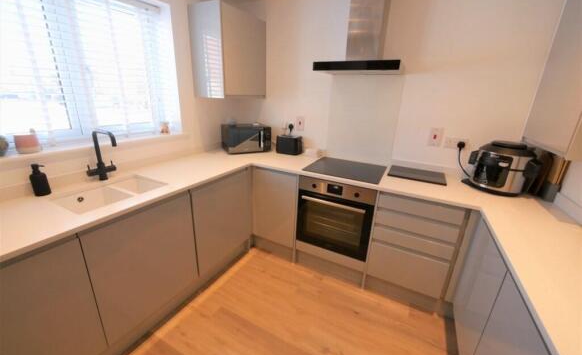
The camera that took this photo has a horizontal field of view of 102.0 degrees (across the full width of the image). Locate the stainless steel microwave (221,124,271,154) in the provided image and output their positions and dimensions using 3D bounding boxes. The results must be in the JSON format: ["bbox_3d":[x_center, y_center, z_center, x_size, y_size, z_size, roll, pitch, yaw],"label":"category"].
[{"bbox_3d":[-0.479,-0.426,2.527,0.444,0.246,0.340,-7,21,-24],"label":"stainless steel microwave"}]

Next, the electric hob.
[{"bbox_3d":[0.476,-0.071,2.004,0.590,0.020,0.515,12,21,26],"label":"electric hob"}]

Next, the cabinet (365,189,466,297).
[{"bbox_3d":[0.959,0.396,1.878,0.499,0.698,0.591,12,21,25],"label":"cabinet"}]

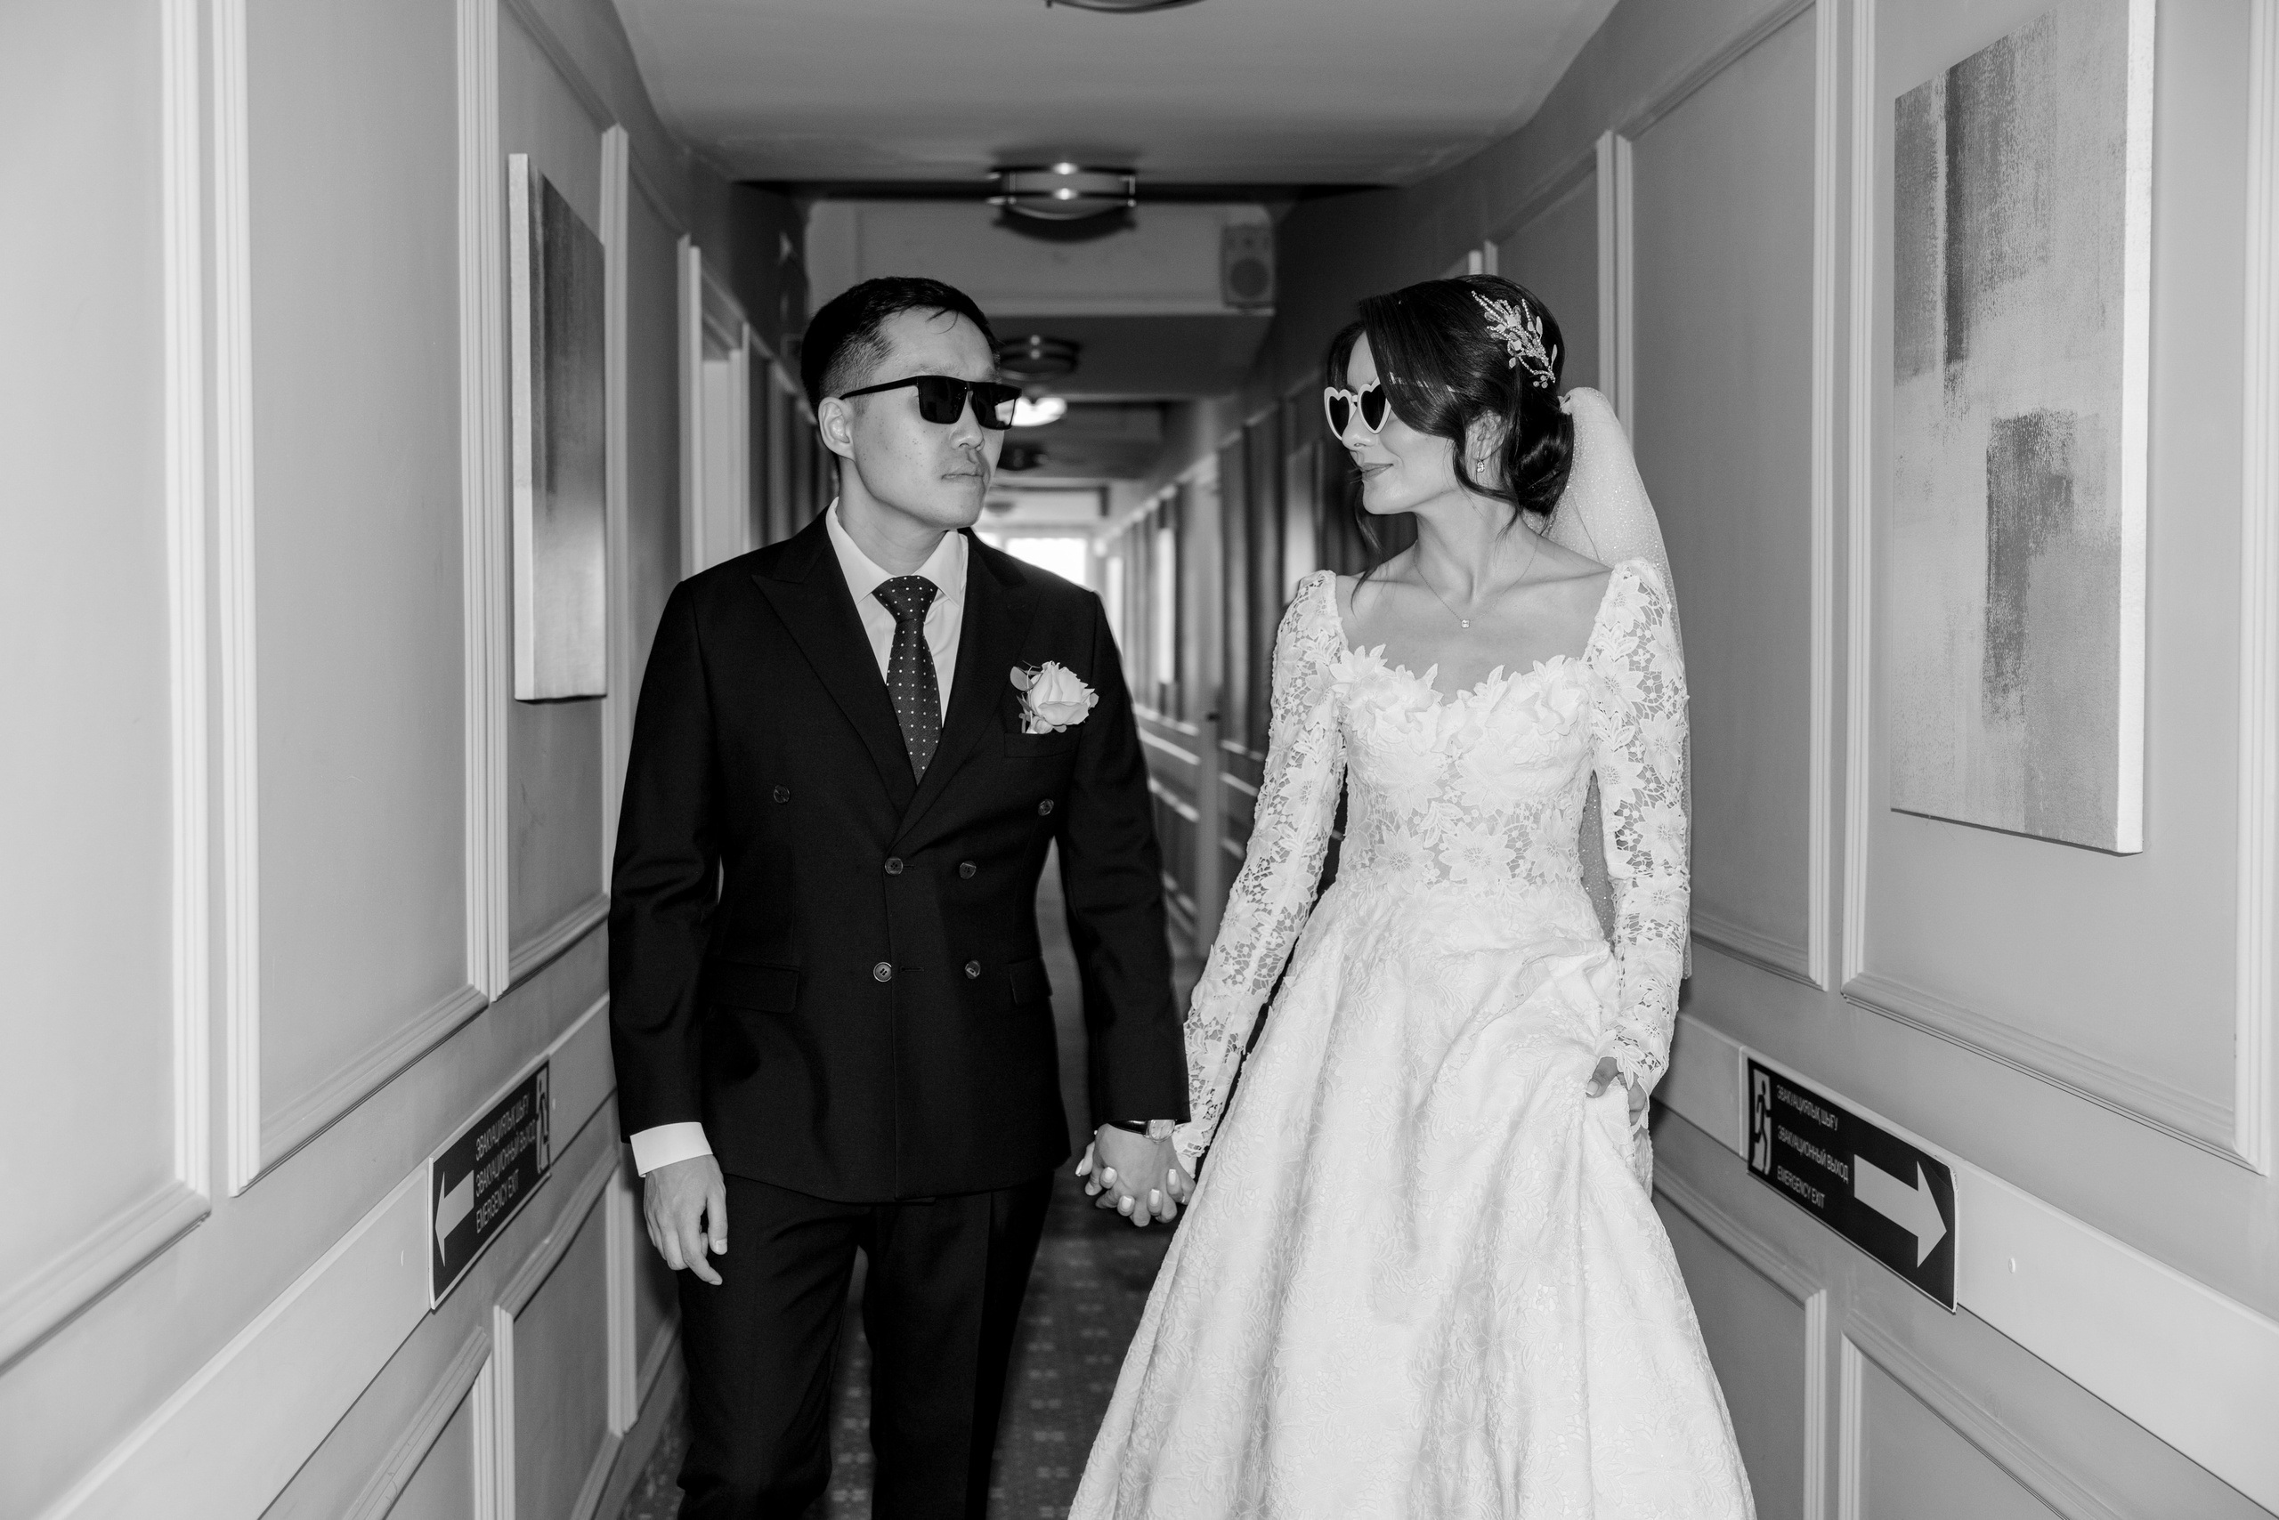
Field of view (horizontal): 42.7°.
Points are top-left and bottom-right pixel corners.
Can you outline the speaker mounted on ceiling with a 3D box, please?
[{"bbox_3d":[0.364,-1.644,9.737,0.165,0.265,0.170,0,2,-3],"label":"speaker mounted on ceiling"}]

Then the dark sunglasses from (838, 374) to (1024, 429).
[{"bbox_3d":[-0.213,-0.335,2.857,0.145,0.050,0.147,-9,-4,40],"label":"dark sunglasses"}]

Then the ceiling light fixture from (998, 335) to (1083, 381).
[{"bbox_3d":[-0.370,-1.443,10.435,0.325,0.140,0.325,0,2,-3],"label":"ceiling light fixture"}]

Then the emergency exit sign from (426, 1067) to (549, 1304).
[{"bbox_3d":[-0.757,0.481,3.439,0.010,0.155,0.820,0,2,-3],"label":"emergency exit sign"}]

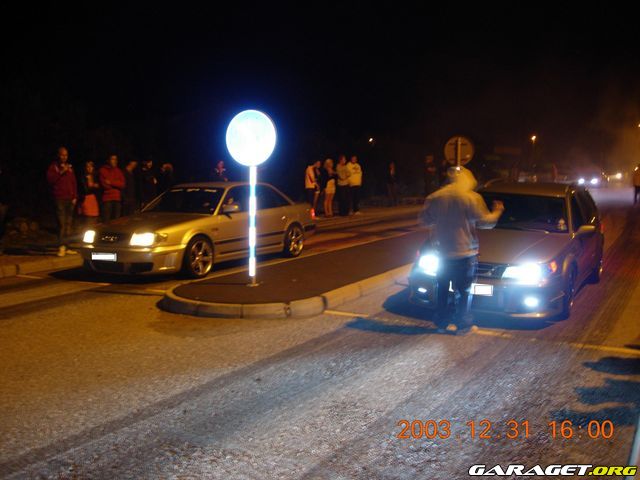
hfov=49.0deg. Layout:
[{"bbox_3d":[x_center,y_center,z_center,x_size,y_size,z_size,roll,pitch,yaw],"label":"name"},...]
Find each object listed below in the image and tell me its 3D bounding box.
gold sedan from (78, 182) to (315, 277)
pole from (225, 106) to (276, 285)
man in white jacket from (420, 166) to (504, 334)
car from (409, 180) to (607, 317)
[{"bbox_3d":[-1.842,-0.305,12.038,1.800,1.410,4.790,4,7,30],"label":"gold sedan"},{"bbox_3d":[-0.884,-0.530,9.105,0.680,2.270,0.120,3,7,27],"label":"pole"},{"bbox_3d":[1.454,0.097,7.246,0.800,1.690,0.500,1,6,10],"label":"man in white jacket"},{"bbox_3d":[2.766,0.001,9.481,1.730,1.400,4.600,4,7,28],"label":"car"}]

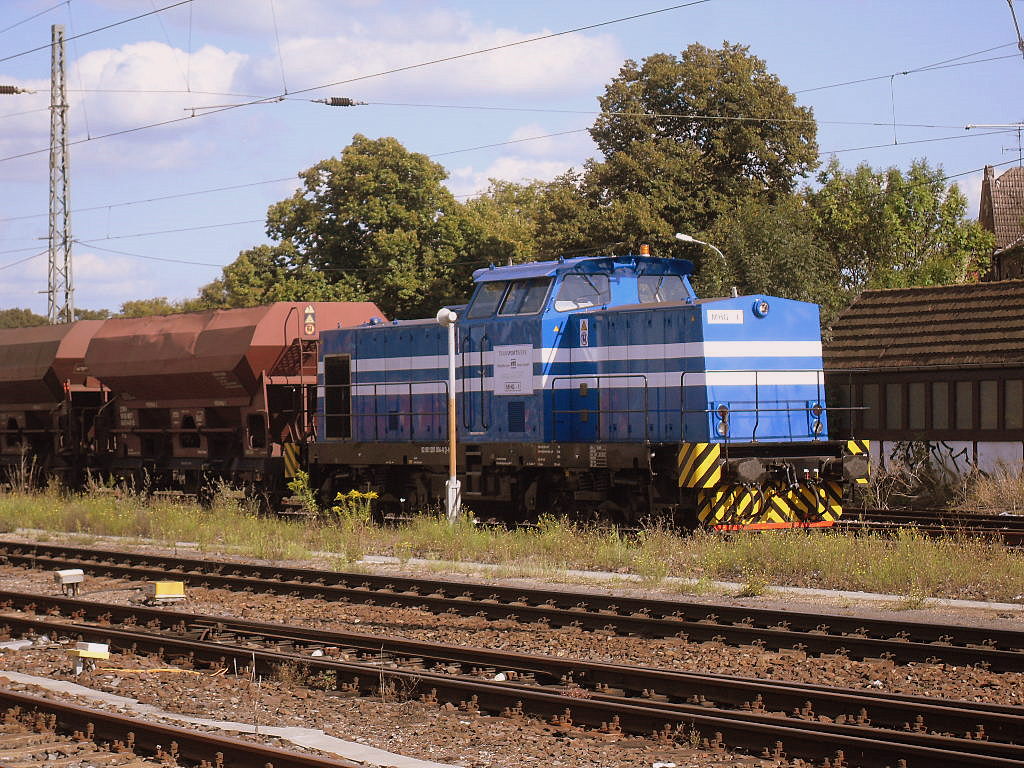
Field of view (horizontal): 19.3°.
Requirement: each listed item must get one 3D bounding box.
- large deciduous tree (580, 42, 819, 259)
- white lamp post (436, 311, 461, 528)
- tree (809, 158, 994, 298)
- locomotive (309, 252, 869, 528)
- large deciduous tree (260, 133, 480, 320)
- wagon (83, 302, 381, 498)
[{"bbox_3d":[7.241,-4.983,114.903,9.071,16.068,9.000,-1,-1,0],"label":"large deciduous tree"},{"bbox_3d":[-0.899,0.521,43.980,0.330,3.288,0.320,-1,-1,0],"label":"white lamp post"},{"bbox_3d":[11.674,-2.014,89.943,5.548,9.425,6.000,-1,-1,0],"label":"tree"},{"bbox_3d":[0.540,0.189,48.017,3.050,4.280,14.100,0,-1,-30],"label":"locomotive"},{"bbox_3d":[-5.123,-2.980,109.926,7.656,12.234,8.000,-1,-1,0],"label":"large deciduous tree"},{"bbox_3d":[-5.361,0.532,58.231,3.000,3.980,9.500,0,-1,-30],"label":"wagon"}]

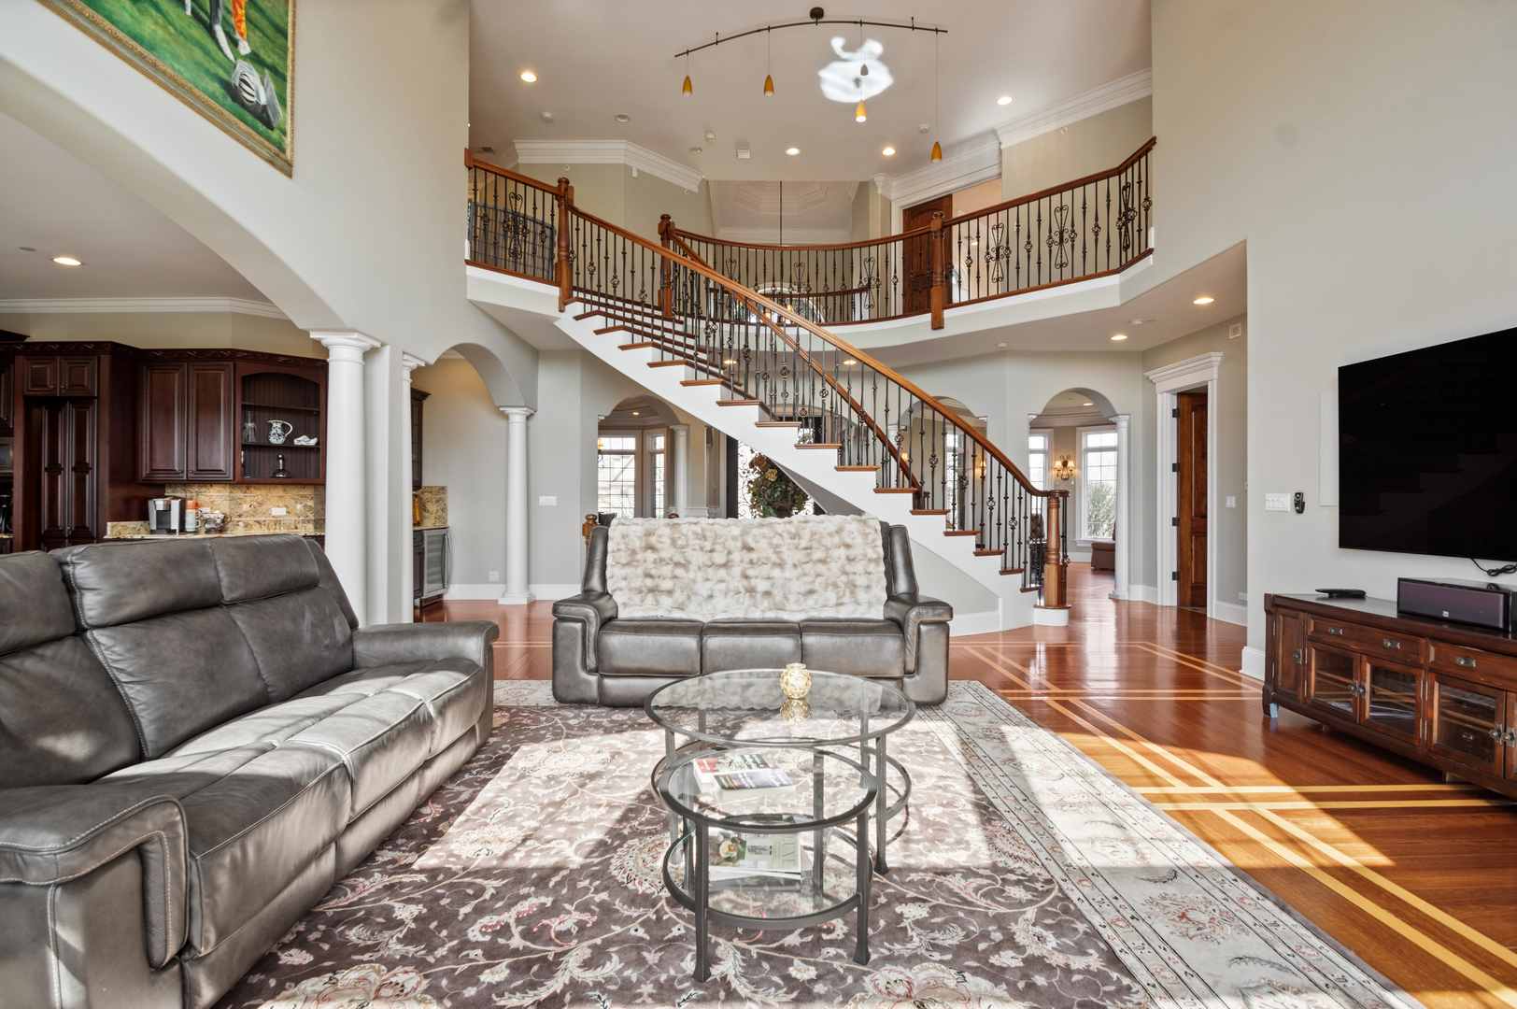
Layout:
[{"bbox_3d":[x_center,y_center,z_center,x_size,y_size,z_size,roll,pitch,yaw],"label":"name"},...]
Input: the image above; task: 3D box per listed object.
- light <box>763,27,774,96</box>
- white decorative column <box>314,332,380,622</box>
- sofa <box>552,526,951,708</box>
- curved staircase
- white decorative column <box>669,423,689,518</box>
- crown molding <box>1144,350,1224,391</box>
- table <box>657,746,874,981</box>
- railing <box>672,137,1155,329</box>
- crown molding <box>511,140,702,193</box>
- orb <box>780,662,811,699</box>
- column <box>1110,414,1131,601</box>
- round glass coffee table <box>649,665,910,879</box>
[{"bbox_3d":[0.097,-4.255,6.474,0.103,0.673,0.103,0,0,-2],"label":"light"},{"bbox_3d":[-2.748,0.021,4.502,0.305,2.260,0.287,0,0,-2],"label":"white decorative column"},{"bbox_3d":[-0.023,0.615,4.370,2.311,1.069,0.989,0,0,1],"label":"sofa"},{"bbox_3d":[0.196,-1.018,6.509,5.520,4.335,2.070,0,0,-2],"label":"curved staircase"},{"bbox_3d":[-1.087,0.034,9.258,0.230,2.242,0.218,0,0,-45],"label":"white decorative column"},{"bbox_3d":[4.502,-1.380,7.176,0.127,0.224,1.104,0,0,-2],"label":"crown molding"},{"bbox_3d":[0.031,0.959,1.863,0.584,0.382,0.584,0,0,-2],"label":"table"},{"bbox_3d":[1.326,-2.518,6.998,4.732,1.242,1.179,0,0,22],"label":"railing"},{"bbox_3d":[-1.900,-4.594,8.987,2.564,0.241,0.618,0,0,-22],"label":"crown molding"},{"bbox_3d":[0.138,0.662,2.559,0.120,0.130,0.120,0,0,-2],"label":"orb"},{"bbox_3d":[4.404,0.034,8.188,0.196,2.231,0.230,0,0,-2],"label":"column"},{"bbox_3d":[0.090,0.938,2.472,0.960,0.423,0.960,0,0,0],"label":"round glass coffee table"}]

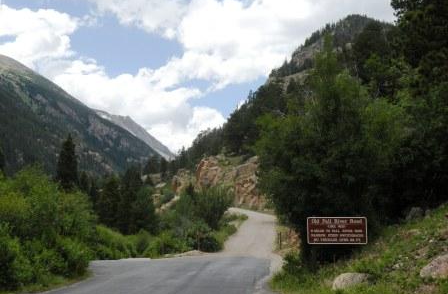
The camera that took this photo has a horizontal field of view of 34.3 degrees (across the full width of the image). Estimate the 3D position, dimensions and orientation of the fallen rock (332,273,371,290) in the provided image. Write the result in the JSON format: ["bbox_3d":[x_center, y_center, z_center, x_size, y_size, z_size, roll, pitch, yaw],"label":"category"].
[{"bbox_3d":[2.779,2.936,15.800,0.820,0.370,0.600,0,-6,0],"label":"fallen rock"}]

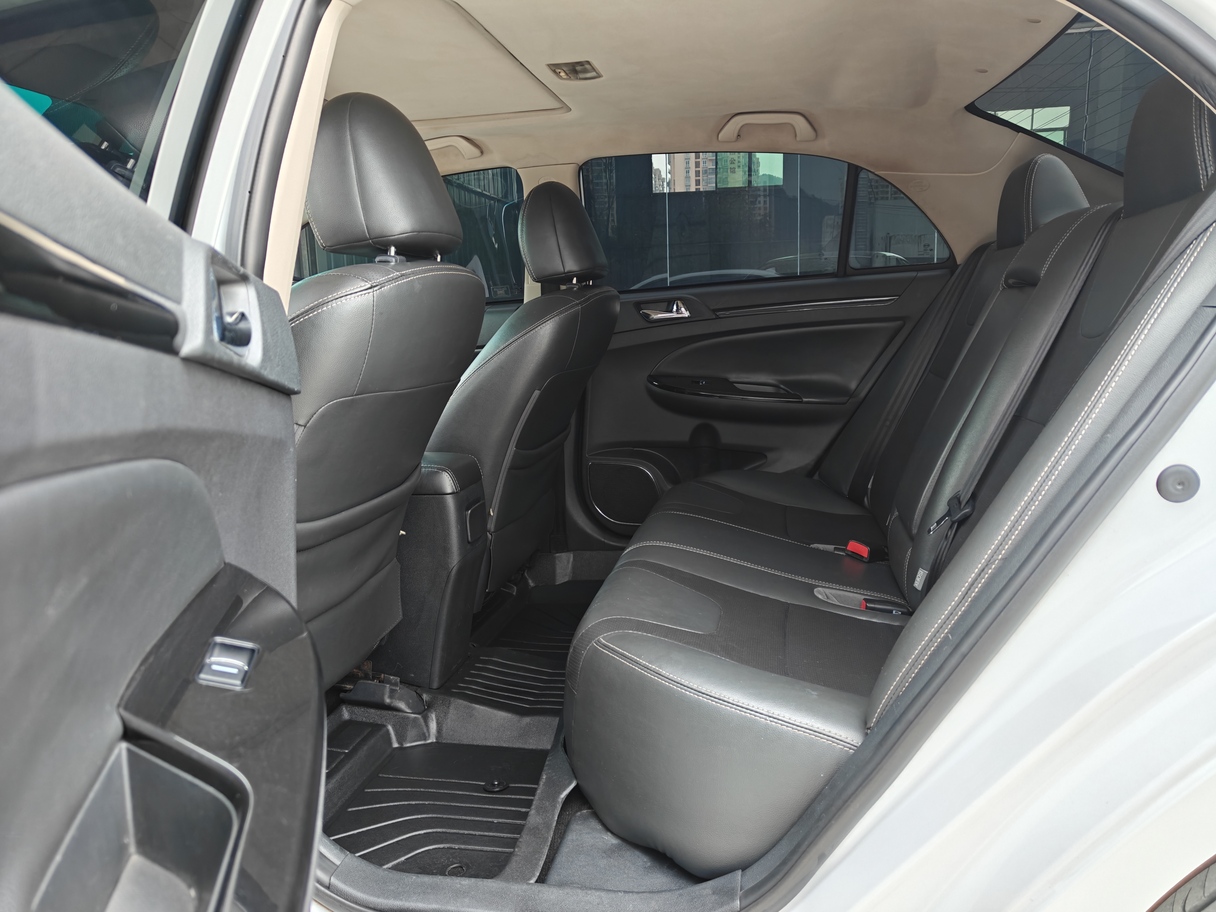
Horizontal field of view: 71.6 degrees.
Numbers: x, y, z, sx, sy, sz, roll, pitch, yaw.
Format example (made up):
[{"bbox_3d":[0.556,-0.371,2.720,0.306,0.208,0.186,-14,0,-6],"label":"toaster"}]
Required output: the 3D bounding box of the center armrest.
[{"bbox_3d":[-0.407,0.028,1.656,0.300,0.066,0.165,1,11,12],"label":"center armrest"}]

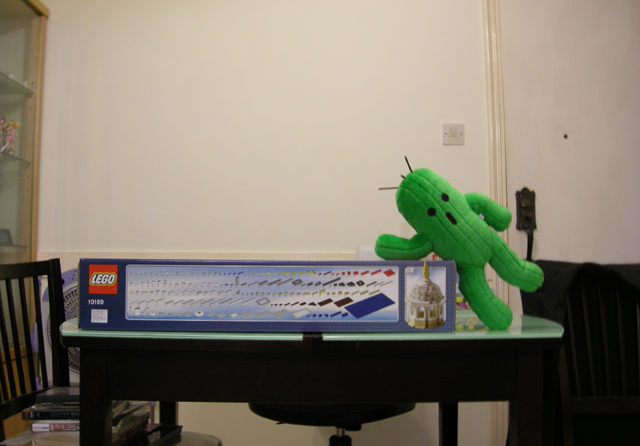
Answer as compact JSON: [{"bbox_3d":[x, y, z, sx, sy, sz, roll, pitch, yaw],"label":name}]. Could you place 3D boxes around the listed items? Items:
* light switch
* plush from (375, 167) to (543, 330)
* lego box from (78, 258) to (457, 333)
[{"bbox_3d":[0.541,-0.357,2.690,0.086,0.086,0.011,0,-4,0],"label":"light switch"},{"bbox_3d":[0.223,0.043,1.075,0.200,0.290,0.105,-42,-6,-4],"label":"plush"},{"bbox_3d":[-0.081,0.128,1.260,0.577,0.110,0.480,0,-4,0],"label":"lego box"}]

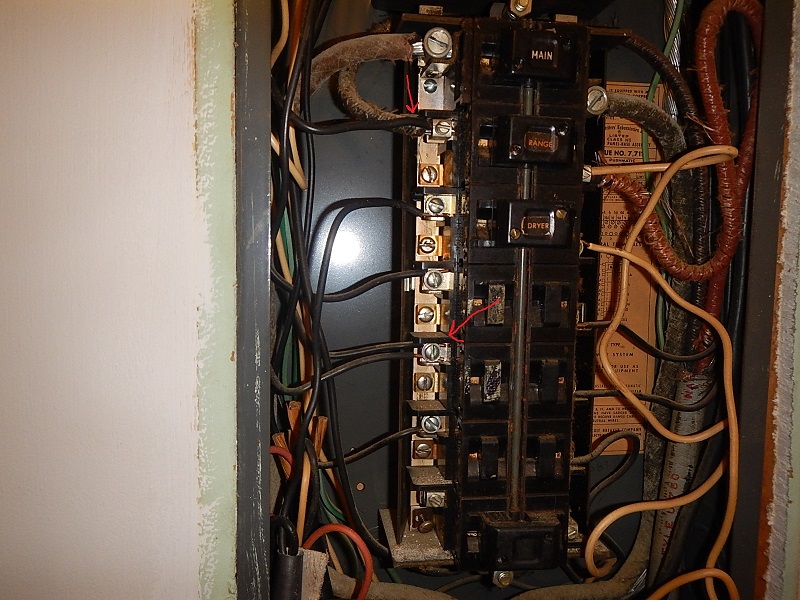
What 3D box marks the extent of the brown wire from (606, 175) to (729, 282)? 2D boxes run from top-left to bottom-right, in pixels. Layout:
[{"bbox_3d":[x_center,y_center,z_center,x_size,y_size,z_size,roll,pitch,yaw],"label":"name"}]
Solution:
[{"bbox_3d":[0.157,-0.042,0.381,0.070,0.064,0.032,1,3,-4],"label":"brown wire"}]

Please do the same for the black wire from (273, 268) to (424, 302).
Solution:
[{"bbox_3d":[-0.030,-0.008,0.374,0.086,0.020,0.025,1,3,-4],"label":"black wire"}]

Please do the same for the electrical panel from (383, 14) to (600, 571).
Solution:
[{"bbox_3d":[0.062,-0.004,0.457,0.140,0.356,0.078,1,3,-5],"label":"electrical panel"}]

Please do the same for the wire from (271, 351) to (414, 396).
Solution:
[{"bbox_3d":[-0.034,0.043,0.377,0.082,0.027,0.028,1,3,-4],"label":"wire"}]

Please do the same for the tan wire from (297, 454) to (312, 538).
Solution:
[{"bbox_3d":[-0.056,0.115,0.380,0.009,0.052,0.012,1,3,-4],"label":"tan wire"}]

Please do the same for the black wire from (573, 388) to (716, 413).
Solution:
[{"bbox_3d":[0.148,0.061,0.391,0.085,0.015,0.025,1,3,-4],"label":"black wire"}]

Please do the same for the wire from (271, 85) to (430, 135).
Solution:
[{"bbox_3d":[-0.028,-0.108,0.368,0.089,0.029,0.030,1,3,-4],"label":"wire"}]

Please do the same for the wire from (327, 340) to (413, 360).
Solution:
[{"bbox_3d":[-0.017,0.029,0.378,0.049,0.012,0.014,1,3,-4],"label":"wire"}]

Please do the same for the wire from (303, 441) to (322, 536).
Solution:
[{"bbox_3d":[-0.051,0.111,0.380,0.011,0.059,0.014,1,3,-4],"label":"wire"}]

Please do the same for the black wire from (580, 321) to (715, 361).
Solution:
[{"bbox_3d":[0.149,0.025,0.389,0.081,0.025,0.030,1,3,-4],"label":"black wire"}]

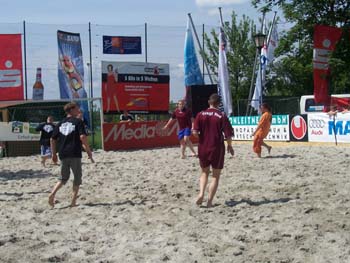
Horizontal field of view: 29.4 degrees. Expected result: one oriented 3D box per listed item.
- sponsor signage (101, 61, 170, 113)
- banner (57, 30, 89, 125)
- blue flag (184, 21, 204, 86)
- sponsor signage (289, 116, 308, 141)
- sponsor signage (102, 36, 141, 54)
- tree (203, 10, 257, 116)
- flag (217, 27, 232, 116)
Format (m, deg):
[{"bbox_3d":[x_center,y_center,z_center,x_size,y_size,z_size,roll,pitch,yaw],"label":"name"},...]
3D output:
[{"bbox_3d":[-1.532,-1.730,26.500,2.970,2.020,0.100,-2,2,-31],"label":"sponsor signage"},{"bbox_3d":[-4.005,-2.056,26.400,1.120,3.850,0.330,-2,2,-25],"label":"banner"},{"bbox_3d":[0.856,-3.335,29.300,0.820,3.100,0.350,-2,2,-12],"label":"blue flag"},{"bbox_3d":[4.997,-0.125,27.000,0.060,1.100,1.080,-3,2,-34],"label":"sponsor signage"},{"bbox_3d":[-2.138,-3.511,27.200,1.650,0.730,0.050,-2,2,-18],"label":"sponsor signage"},{"bbox_3d":[3.056,-3.167,37.940,3.300,6.800,3.200,-1,2,0],"label":"tree"},{"bbox_3d":[2.185,-2.654,29.300,0.650,3.900,0.350,-2,2,-12],"label":"flag"}]

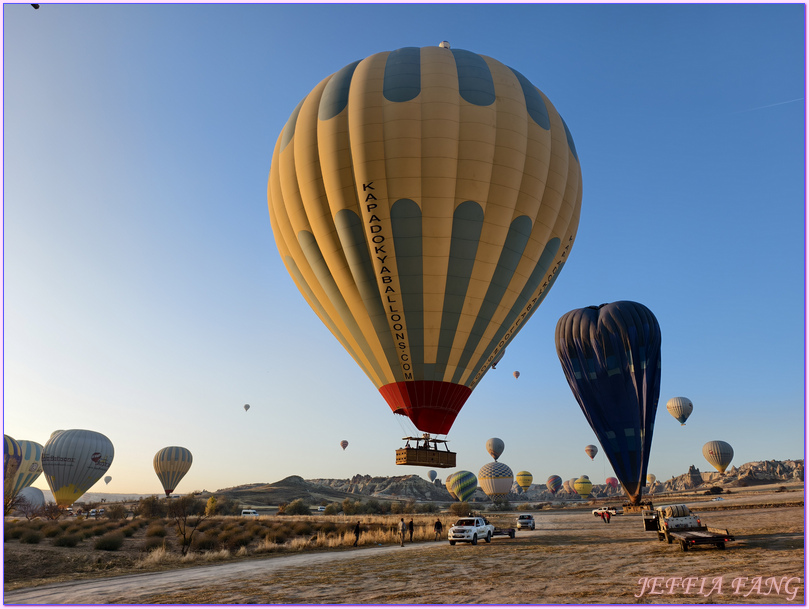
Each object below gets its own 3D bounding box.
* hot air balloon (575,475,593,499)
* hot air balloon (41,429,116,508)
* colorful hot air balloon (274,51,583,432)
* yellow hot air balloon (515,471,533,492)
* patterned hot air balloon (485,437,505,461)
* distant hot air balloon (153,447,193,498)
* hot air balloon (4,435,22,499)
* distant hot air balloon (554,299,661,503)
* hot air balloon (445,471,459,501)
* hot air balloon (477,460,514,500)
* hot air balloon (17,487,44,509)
[{"bbox_3d":[214.940,221.420,644.770,21.500,24.690,21.500,0,-20,0],"label":"hot air balloon"},{"bbox_3d":[-120.220,60.360,197.500,23.000,28.380,23.000,0,-20,0],"label":"hot air balloon"},{"bbox_3d":[1.760,-5.400,47.500,27.300,32.730,27.300,-1,-20,2],"label":"colorful hot air balloon"},{"bbox_3d":[184.460,271.270,824.040,25.000,29.770,25.000,-4,-21,11],"label":"yellow hot air balloon"},{"bbox_3d":[127.810,203.610,755.080,25.500,31.710,25.500,-3,-21,9],"label":"patterned hot air balloon"},{"bbox_3d":[-145.630,105.020,337.650,23.000,30.820,23.000,0,-20,0],"label":"distant hot air balloon"},{"bbox_3d":[-145.000,57.610,183.260,23.000,28.060,23.000,0,-20,0],"label":"hot air balloon"},{"bbox_3d":[36.480,16.380,94.370,17.800,35.020,17.000,-8,-22,20],"label":"distant hot air balloon"},{"bbox_3d":[52.610,181.450,532.110,22.500,25.900,22.500,0,-20,0],"label":"hot air balloon"},{"bbox_3d":[60.070,116.570,351.480,23.000,25.680,23.000,0,-20,0],"label":"hot air balloon"},{"bbox_3d":[-325.510,168.980,468.400,20.500,18.400,20.500,13,-24,-31],"label":"hot air balloon"}]

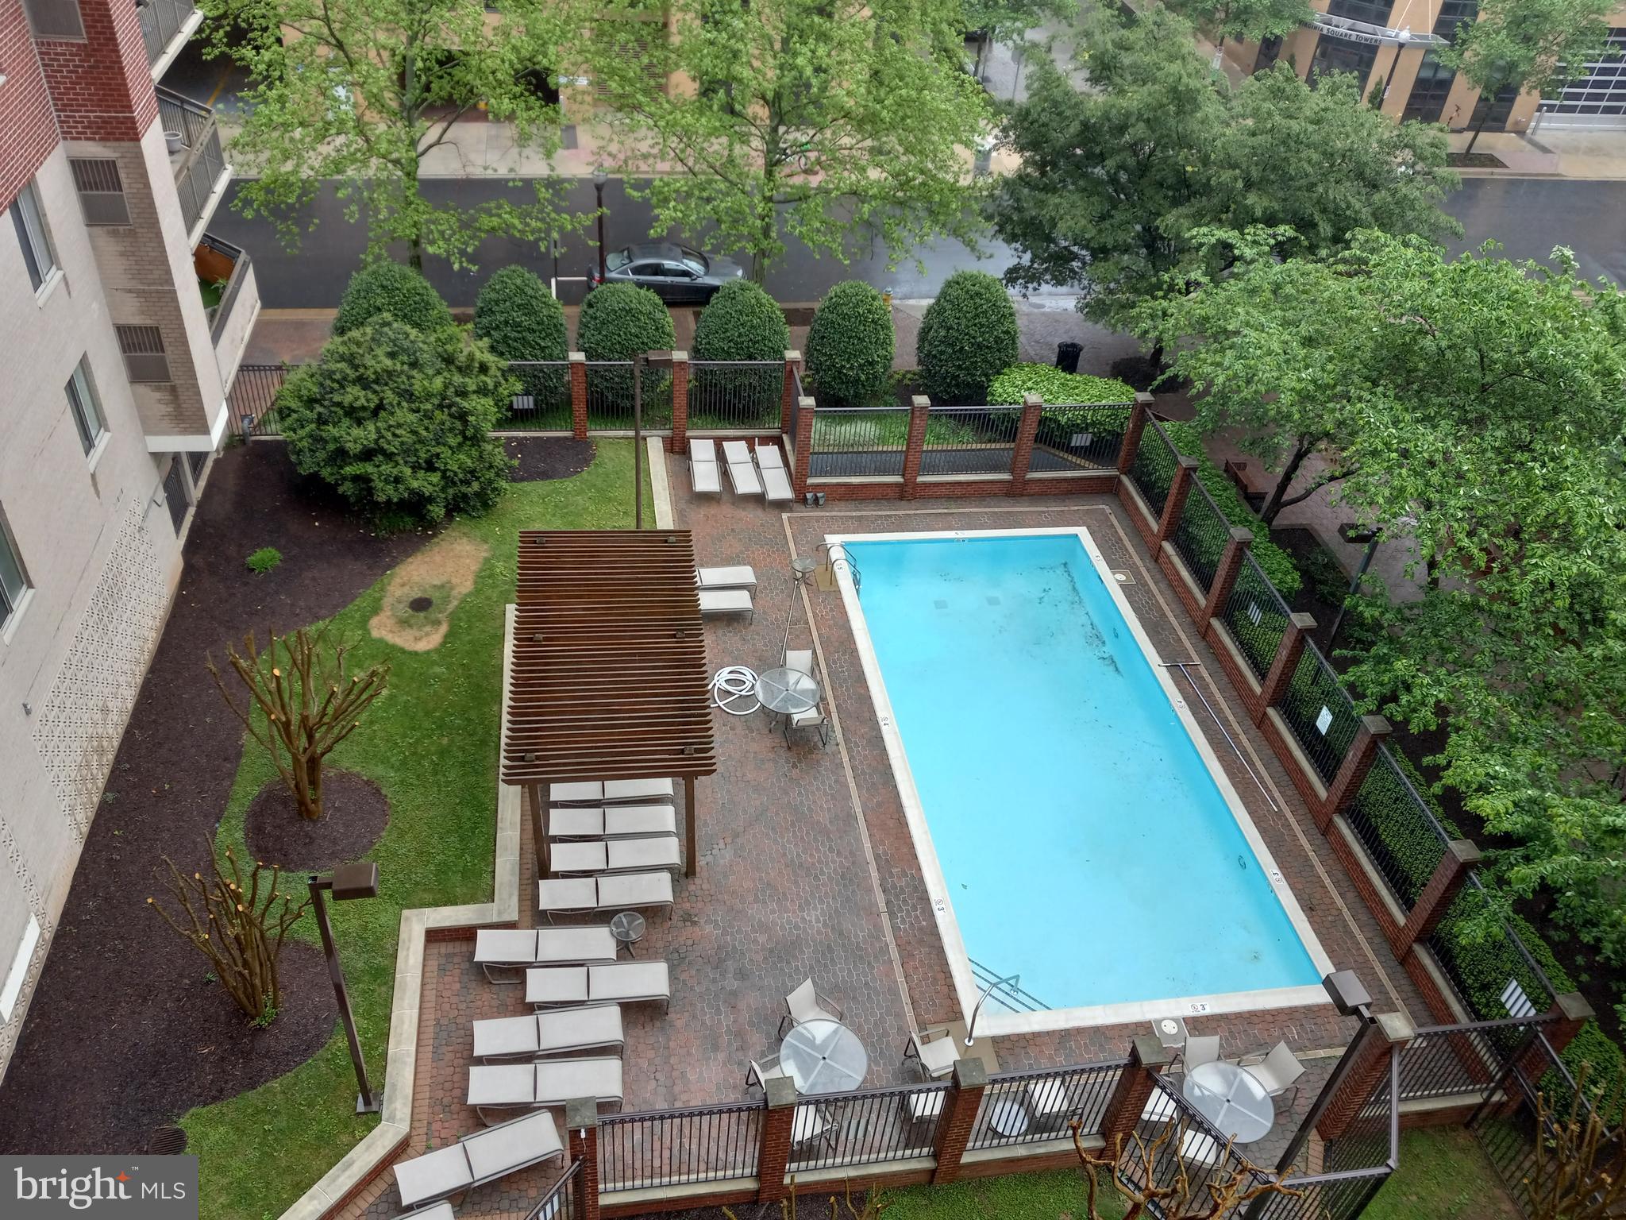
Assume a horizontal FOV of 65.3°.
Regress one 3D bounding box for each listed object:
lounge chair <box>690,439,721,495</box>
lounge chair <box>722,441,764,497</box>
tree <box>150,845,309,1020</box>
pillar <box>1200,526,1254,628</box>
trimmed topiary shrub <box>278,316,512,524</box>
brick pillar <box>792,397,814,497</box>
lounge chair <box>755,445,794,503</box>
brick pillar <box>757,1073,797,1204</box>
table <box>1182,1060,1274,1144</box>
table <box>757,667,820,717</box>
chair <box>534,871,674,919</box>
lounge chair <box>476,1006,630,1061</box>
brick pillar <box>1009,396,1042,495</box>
[{"bbox_3d":[-2.475,-3.140,29.042,0.644,0.476,2.031,-2,39,-9],"label":"lounge chair"},{"bbox_3d":[-1.629,-3.100,29.094,0.644,0.476,2.031,-5,40,-13],"label":"lounge chair"},{"bbox_3d":[-7.518,4.553,16.723,1.900,2.800,1.850,-2,39,-10],"label":"tree"},{"bbox_3d":[8.240,-0.484,25.406,0.349,2.525,0.349,-2,40,-10],"label":"pillar"},{"bbox_3d":[-8.610,-3.917,26.308,4.500,3.750,4.600,-2,39,-10],"label":"trimmed topiary shrub"},{"bbox_3d":[-0.227,-3.620,28.677,0.350,2.500,0.350,-2,39,-10],"label":"brick pillar"},{"bbox_3d":[-0.913,-2.971,29.020,0.644,0.476,2.031,-3,40,-11],"label":"lounge chair"},{"bbox_3d":[-0.469,6.560,15.569,0.360,2.360,0.360,-2,39,-10],"label":"brick pillar"},{"bbox_3d":[5.618,6.947,17.437,1.220,0.720,1.220,-2,39,-10],"label":"table"},{"bbox_3d":[-0.477,1.754,23.356,1.210,0.720,1.210,-2,39,-10],"label":"table"},{"bbox_3d":[-3.209,4.528,19.776,2.050,0.400,0.630,-2,39,-9],"label":"chair"},{"bbox_3d":[-3.697,6.036,17.808,2.050,0.400,0.630,-2,39,-10],"label":"lounge chair"},{"bbox_3d":[4.922,-3.776,29.540,0.380,2.530,0.380,-2,39,-10],"label":"brick pillar"}]

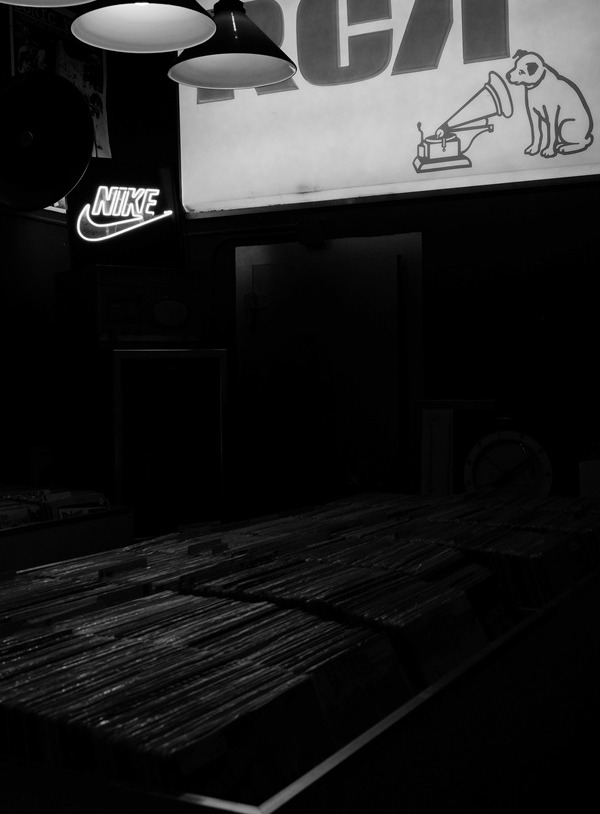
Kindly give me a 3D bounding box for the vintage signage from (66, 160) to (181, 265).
[{"bbox_3d":[-0.780,-0.860,4.580,0.490,0.460,0.100,0,-12,-20],"label":"vintage signage"}]

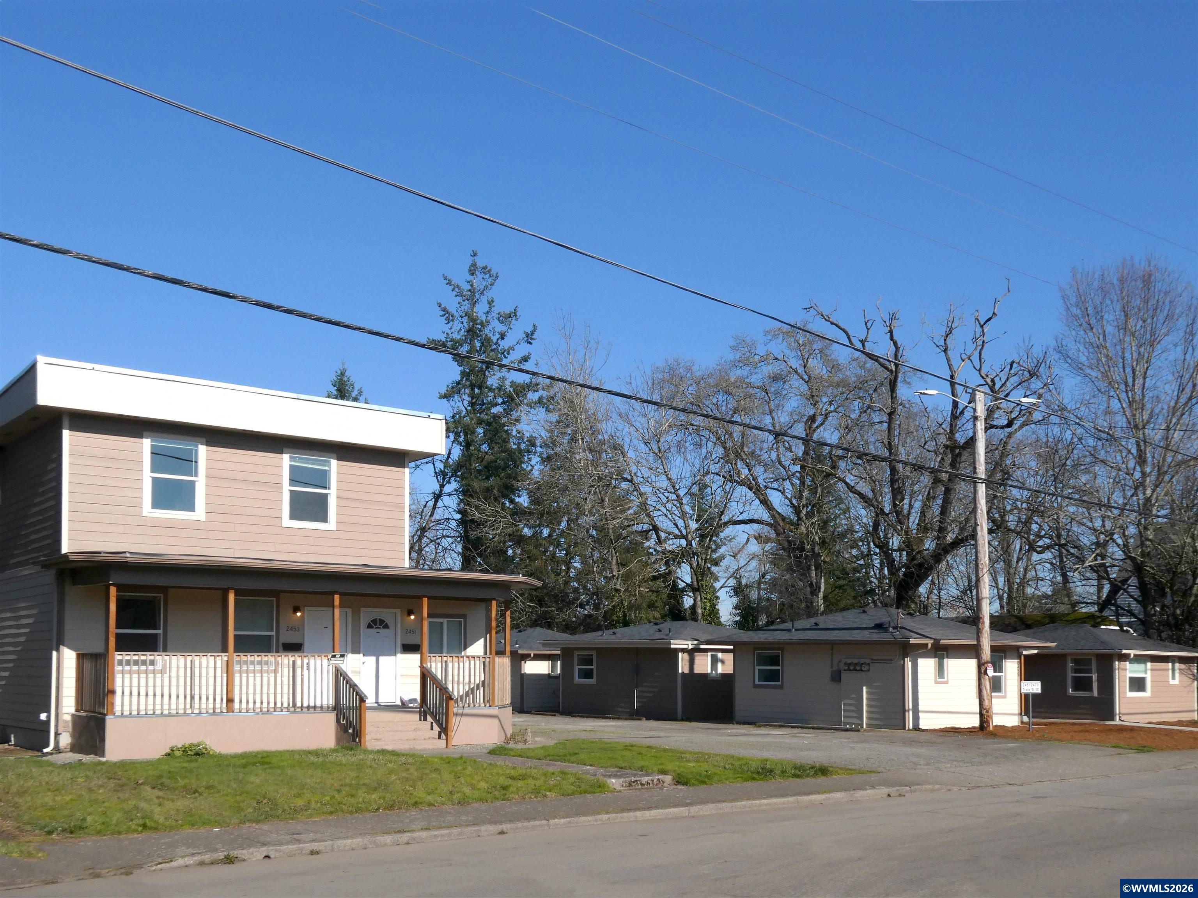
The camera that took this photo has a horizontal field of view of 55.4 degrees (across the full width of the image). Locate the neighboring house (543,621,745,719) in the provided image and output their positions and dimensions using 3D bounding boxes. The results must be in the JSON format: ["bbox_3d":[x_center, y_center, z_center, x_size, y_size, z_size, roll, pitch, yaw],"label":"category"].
[{"bbox_3d":[2.850,7.450,40.800,6.500,3.400,7.600,5,-9,-35],"label":"neighboring house"}]

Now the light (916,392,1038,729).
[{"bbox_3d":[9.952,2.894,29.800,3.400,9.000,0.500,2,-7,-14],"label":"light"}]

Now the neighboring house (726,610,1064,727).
[{"bbox_3d":[8.550,6.420,34.800,6.700,3.500,7.700,5,-9,-35],"label":"neighboring house"}]

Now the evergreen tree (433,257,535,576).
[{"bbox_3d":[-5.775,1.260,58.000,6.000,22.500,6.000,1,-7,-6],"label":"evergreen tree"}]

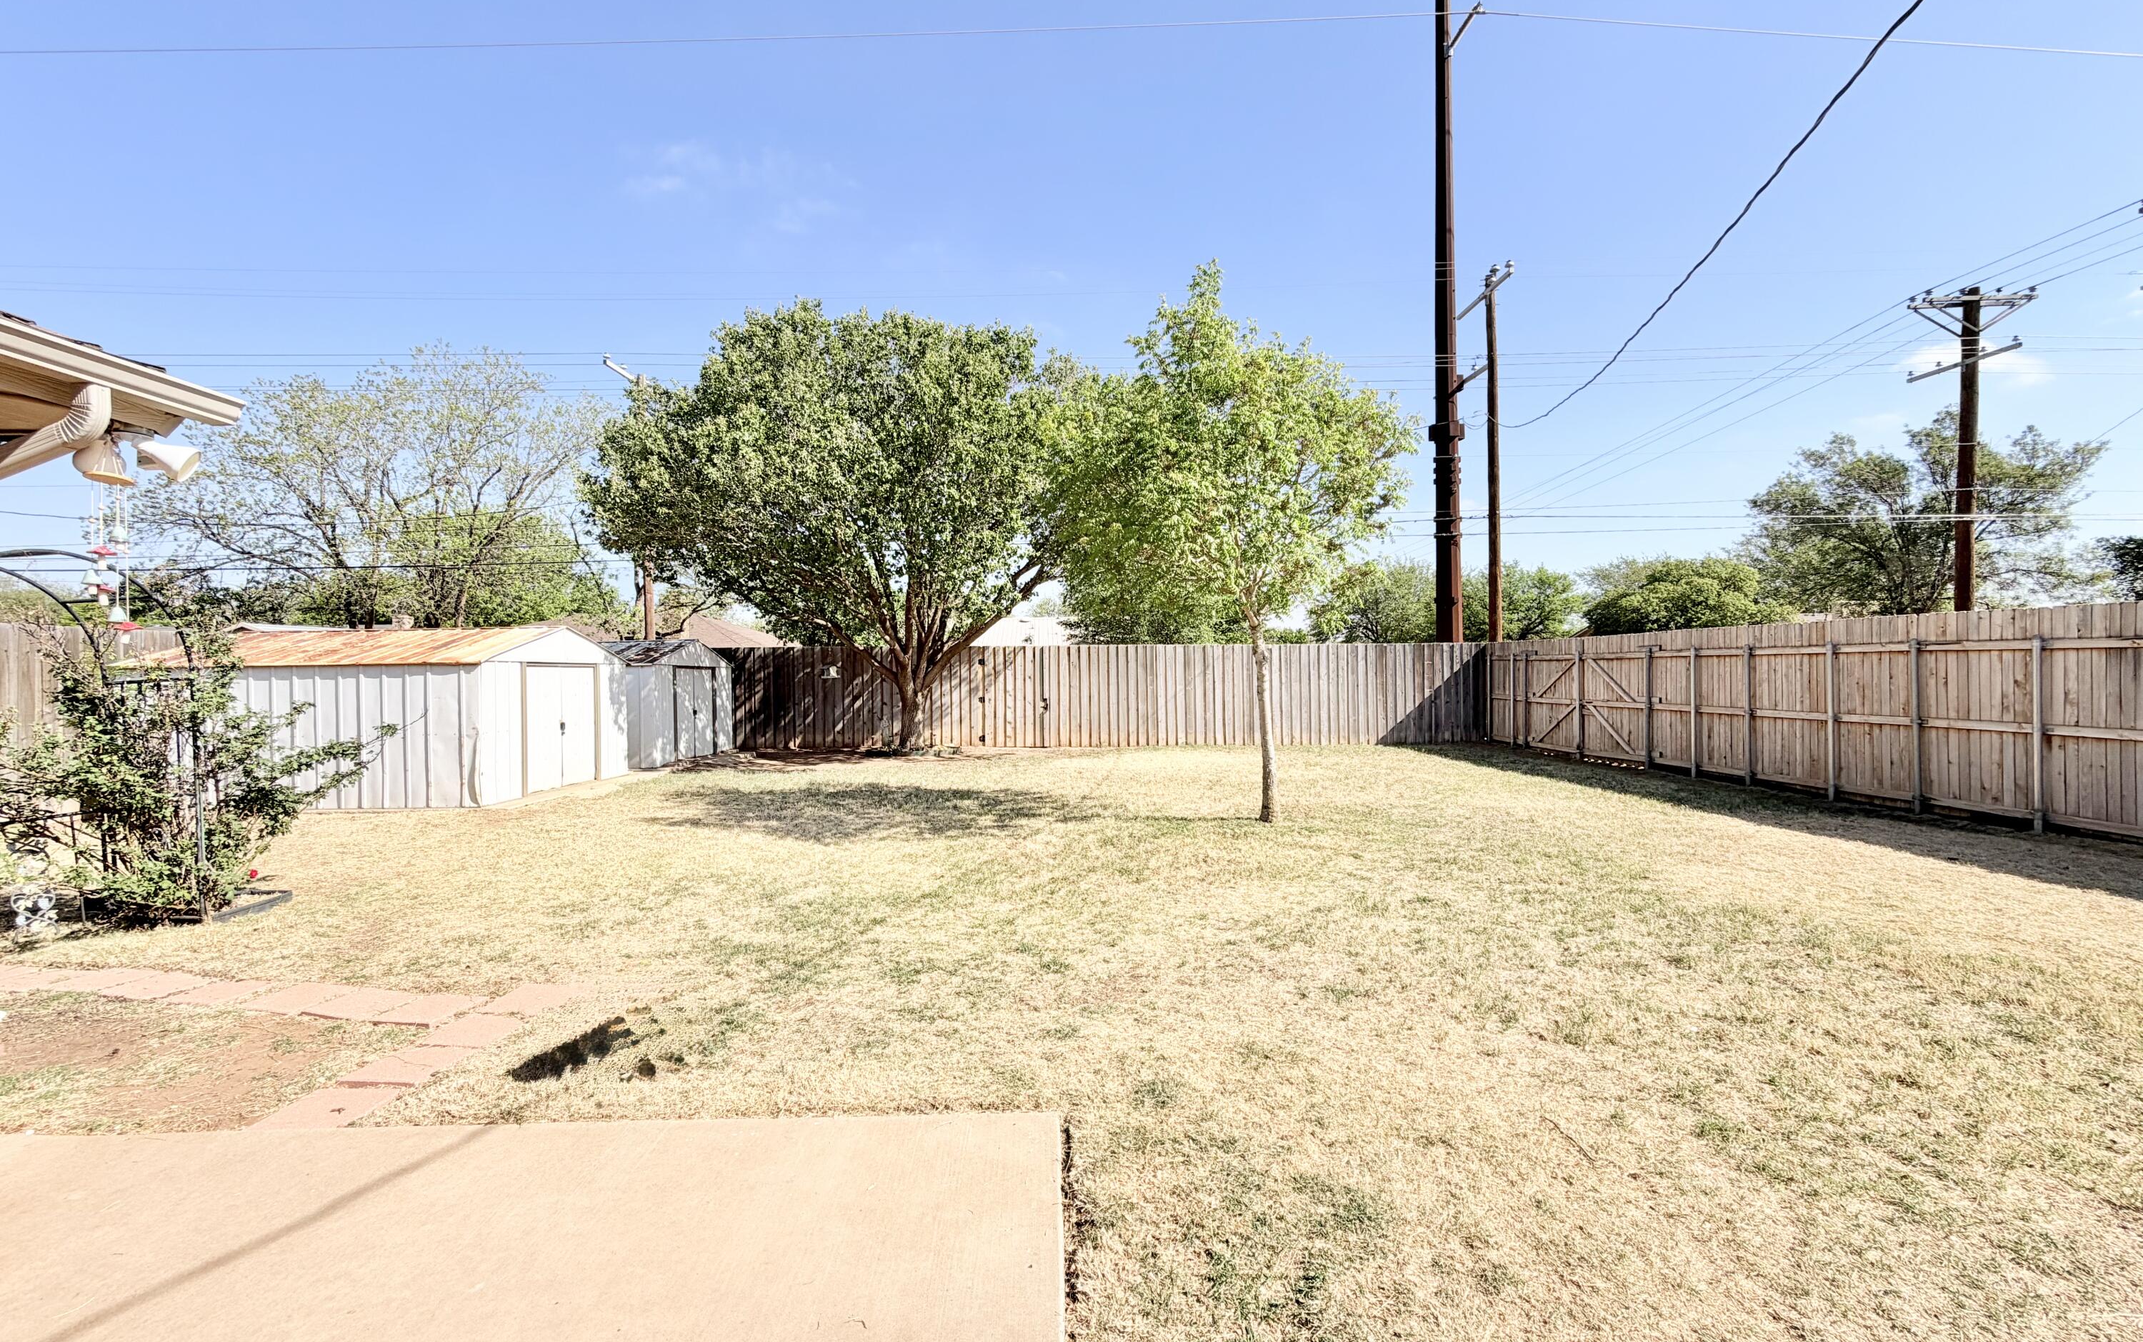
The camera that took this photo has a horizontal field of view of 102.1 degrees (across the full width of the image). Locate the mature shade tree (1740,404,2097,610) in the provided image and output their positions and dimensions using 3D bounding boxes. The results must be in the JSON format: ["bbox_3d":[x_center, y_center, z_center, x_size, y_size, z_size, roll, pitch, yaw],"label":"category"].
[{"bbox_3d":[29.760,-3.930,31.000,9.300,10.700,9.300,0,0,0],"label":"mature shade tree"}]

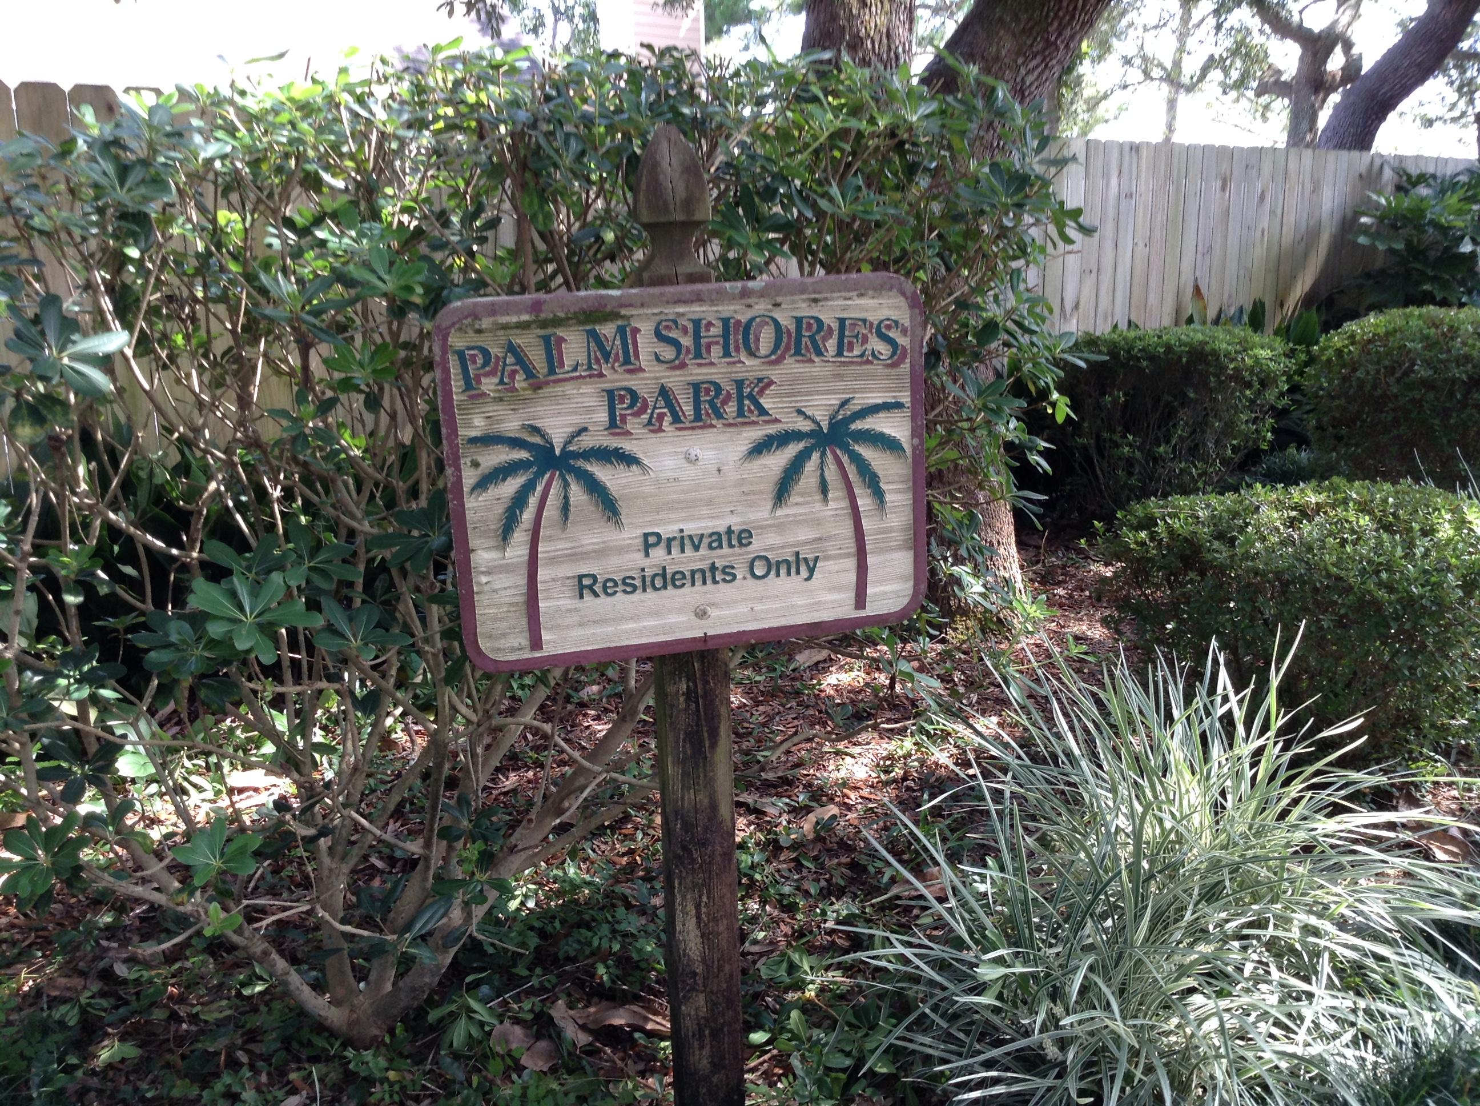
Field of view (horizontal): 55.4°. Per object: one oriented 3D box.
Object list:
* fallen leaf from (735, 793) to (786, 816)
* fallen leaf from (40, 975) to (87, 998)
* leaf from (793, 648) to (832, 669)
[{"bbox_3d":[0.050,0.622,3.493,0.120,0.032,0.060,4,14,19],"label":"fallen leaf"},{"bbox_3d":[-1.290,0.826,2.688,0.088,0.021,0.056,-5,14,-18],"label":"fallen leaf"},{"bbox_3d":[0.236,0.346,4.639,0.118,0.042,0.070,-6,14,-21],"label":"leaf"}]

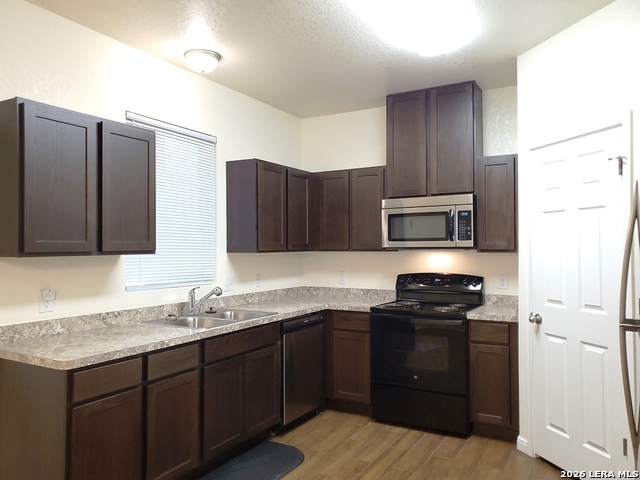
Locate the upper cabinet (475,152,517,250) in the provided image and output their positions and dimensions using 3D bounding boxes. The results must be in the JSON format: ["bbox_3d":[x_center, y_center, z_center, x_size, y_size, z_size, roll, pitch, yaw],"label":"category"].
[{"bbox_3d":[1.452,-0.278,3.876,0.315,0.747,0.328,-1,-1,30],"label":"upper cabinet"}]

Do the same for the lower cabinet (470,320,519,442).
[{"bbox_3d":[1.385,1.028,3.724,0.325,0.876,0.630,-1,-1,30],"label":"lower cabinet"}]

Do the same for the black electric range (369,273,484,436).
[{"bbox_3d":[0.901,0.890,3.970,0.759,1.172,0.660,-1,-1,30],"label":"black electric range"}]

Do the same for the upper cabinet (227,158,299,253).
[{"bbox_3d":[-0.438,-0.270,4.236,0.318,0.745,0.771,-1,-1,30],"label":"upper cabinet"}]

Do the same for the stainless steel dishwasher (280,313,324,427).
[{"bbox_3d":[-0.379,1.019,3.963,0.610,0.810,0.600,-1,-1,30],"label":"stainless steel dishwasher"}]

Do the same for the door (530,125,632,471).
[{"bbox_3d":[1.531,0.409,2.888,0.045,2.030,0.710,0,-1,-15],"label":"door"}]

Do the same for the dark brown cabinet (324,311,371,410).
[{"bbox_3d":[0.393,1.039,4.296,0.448,0.866,0.615,-1,-1,30],"label":"dark brown cabinet"}]

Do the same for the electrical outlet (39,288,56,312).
[{"bbox_3d":[-1.498,0.339,2.658,0.025,0.122,0.078,-1,-1,30],"label":"electrical outlet"}]

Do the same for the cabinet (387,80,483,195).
[{"bbox_3d":[0.985,-0.817,4.151,0.755,0.902,0.318,-1,-1,30],"label":"cabinet"}]

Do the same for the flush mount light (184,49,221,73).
[{"bbox_3d":[-0.812,-1.220,3.345,0.256,0.108,0.256,0,-1,0],"label":"flush mount light"}]

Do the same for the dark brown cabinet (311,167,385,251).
[{"bbox_3d":[0.330,-0.268,4.518,0.750,0.745,0.320,-1,-1,30],"label":"dark brown cabinet"}]

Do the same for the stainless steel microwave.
[{"bbox_3d":[0.963,-0.139,4.116,0.760,0.420,0.390,-1,-1,30],"label":"stainless steel microwave"}]

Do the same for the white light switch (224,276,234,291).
[{"bbox_3d":[-0.746,0.368,3.995,0.012,0.115,0.108,-1,-1,30],"label":"white light switch"}]

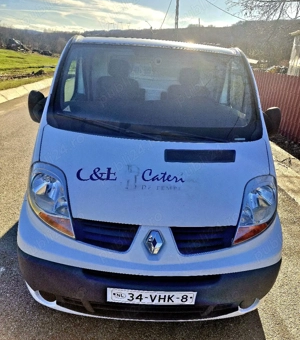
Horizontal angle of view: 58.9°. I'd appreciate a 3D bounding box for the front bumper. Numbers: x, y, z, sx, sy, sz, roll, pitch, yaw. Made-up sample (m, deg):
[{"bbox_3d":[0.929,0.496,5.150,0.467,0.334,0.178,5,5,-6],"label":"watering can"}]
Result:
[{"bbox_3d":[0.003,0.710,1.772,1.820,0.420,0.440,3,22,-2],"label":"front bumper"}]

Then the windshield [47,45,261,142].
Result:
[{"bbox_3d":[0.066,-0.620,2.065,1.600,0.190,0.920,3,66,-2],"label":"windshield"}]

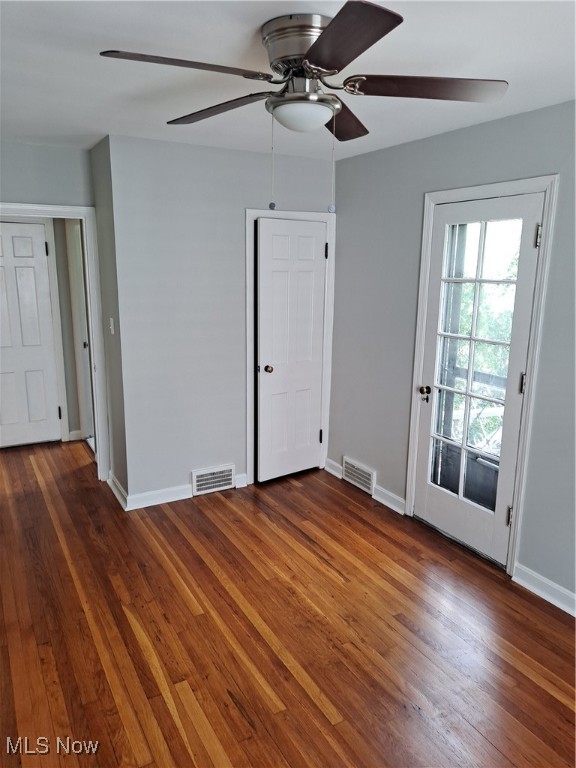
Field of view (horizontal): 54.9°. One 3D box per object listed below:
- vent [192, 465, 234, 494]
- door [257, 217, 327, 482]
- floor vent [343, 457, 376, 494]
[{"bbox_3d":[-0.566,0.718,4.250,0.349,0.200,0.030,-6,14,-29],"label":"vent"},{"bbox_3d":[0.027,-0.238,4.337,0.605,1.994,0.045,-8,15,-35],"label":"door"},{"bbox_3d":[0.559,0.714,4.336,0.030,0.200,0.378,-6,14,-29],"label":"floor vent"}]

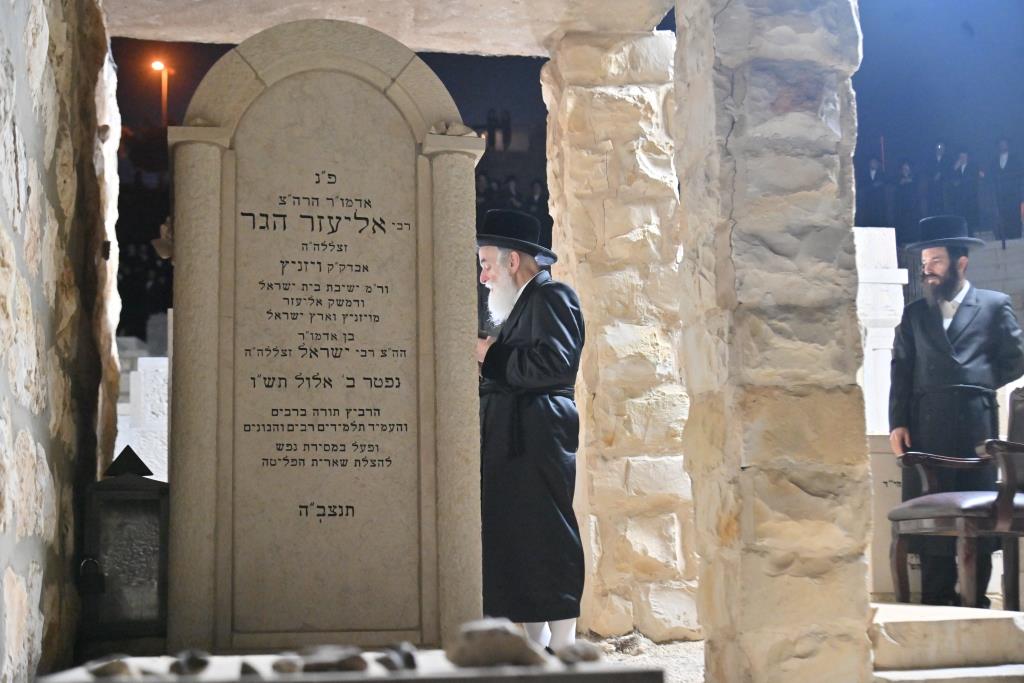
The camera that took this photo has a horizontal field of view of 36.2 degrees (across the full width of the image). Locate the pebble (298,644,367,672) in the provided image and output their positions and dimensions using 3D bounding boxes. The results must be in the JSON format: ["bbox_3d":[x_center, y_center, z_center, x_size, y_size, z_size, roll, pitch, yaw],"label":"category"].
[{"bbox_3d":[-0.236,0.415,2.050,0.085,0.029,0.055,1,-10,-9],"label":"pebble"}]

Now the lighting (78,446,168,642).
[{"bbox_3d":[-0.919,0.481,3.750,0.187,0.456,0.180,1,-10,-9],"label":"lighting"}]

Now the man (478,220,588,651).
[{"bbox_3d":[0.027,0.332,5.900,0.480,1.703,0.520,1,-10,-11],"label":"man"}]

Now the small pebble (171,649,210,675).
[{"bbox_3d":[-0.421,0.419,2.050,0.049,0.028,0.040,1,-10,-9],"label":"small pebble"}]

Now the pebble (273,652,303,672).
[{"bbox_3d":[-0.294,0.421,2.050,0.036,0.021,0.032,1,-10,-9],"label":"pebble"}]

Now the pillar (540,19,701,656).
[{"bbox_3d":[0.449,-0.019,6.850,0.520,2.591,0.500,1,-10,-9],"label":"pillar"}]

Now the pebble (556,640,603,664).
[{"bbox_3d":[0.088,0.408,2.050,0.056,0.025,0.045,1,-10,-9],"label":"pebble"}]

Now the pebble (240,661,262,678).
[{"bbox_3d":[-0.328,0.413,1.970,0.026,0.018,0.025,1,-10,-9],"label":"pebble"}]

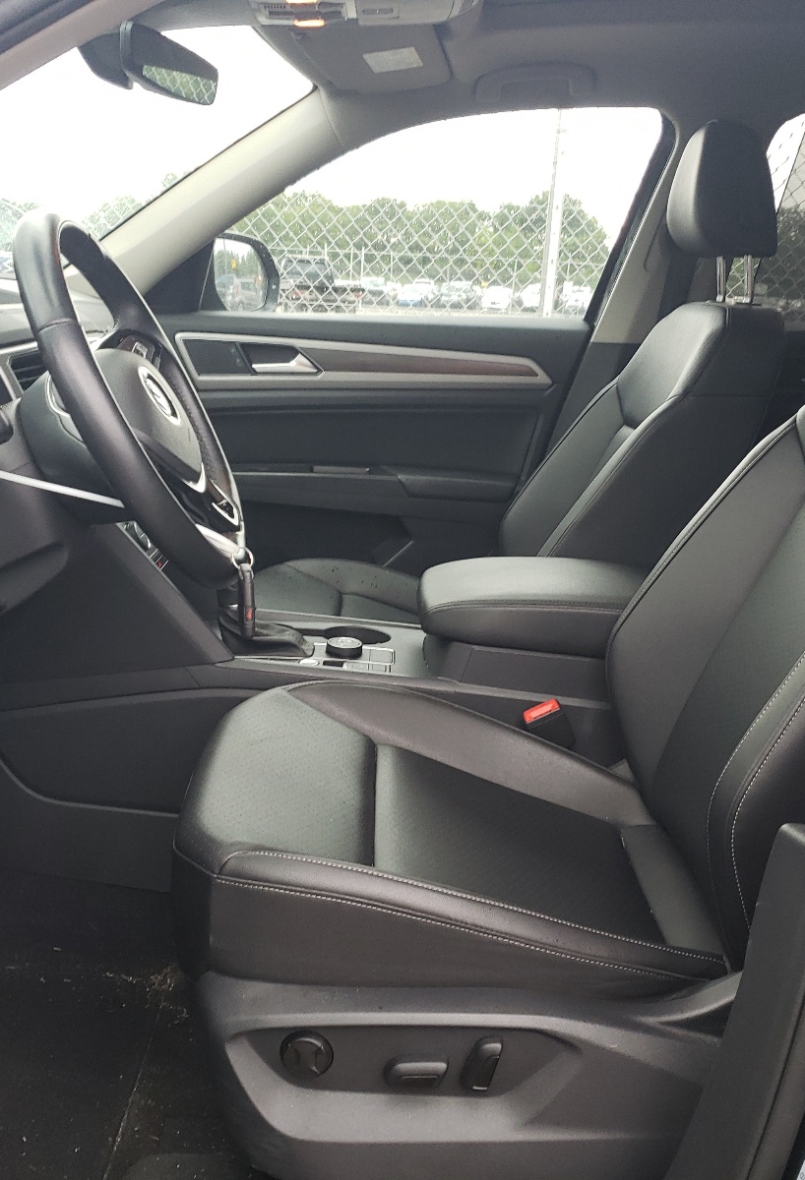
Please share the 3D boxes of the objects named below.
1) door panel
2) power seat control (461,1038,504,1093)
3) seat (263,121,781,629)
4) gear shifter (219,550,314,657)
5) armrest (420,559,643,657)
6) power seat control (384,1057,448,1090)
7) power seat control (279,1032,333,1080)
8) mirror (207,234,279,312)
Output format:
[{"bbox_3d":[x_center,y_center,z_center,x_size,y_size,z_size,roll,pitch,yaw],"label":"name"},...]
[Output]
[{"bbox_3d":[-0.106,-0.231,2.278,0.920,0.570,0.140,1,15,0],"label":"door panel"},{"bbox_3d":[0.064,0.381,0.946,0.026,0.043,0.018,17,14,-4],"label":"power seat control"},{"bbox_3d":[0.140,-0.193,1.894,0.800,1.060,0.550,1,15,0],"label":"seat"},{"bbox_3d":[-0.174,0.020,1.517,0.120,0.125,0.085,1,15,0],"label":"gear shifter"},{"bbox_3d":[0.177,0.022,1.538,0.340,0.085,0.220,1,15,0],"label":"armrest"},{"bbox_3d":[0.011,0.389,0.948,0.050,0.021,0.018,1,15,0],"label":"power seat control"},{"bbox_3d":[-0.076,0.371,0.944,0.041,0.040,0.016,1,15,0],"label":"power seat control"},{"bbox_3d":[-0.351,-0.637,2.418,0.140,0.185,0.220,6,16,17],"label":"mirror"}]

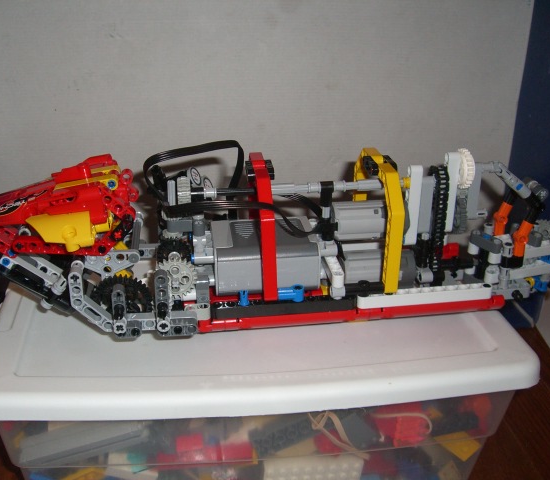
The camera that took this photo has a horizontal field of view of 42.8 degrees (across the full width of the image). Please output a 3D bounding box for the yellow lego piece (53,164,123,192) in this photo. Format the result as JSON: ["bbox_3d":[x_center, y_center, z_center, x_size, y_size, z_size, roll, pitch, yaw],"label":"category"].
[{"bbox_3d":[-0.108,-0.035,0.406,0.041,0.009,0.023,-12,23,-7],"label":"yellow lego piece"}]

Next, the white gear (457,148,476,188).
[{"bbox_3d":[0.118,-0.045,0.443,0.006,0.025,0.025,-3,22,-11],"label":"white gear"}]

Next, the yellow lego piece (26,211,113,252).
[{"bbox_3d":[-0.118,-0.005,0.402,0.048,0.021,0.016,-5,22,-10],"label":"yellow lego piece"}]

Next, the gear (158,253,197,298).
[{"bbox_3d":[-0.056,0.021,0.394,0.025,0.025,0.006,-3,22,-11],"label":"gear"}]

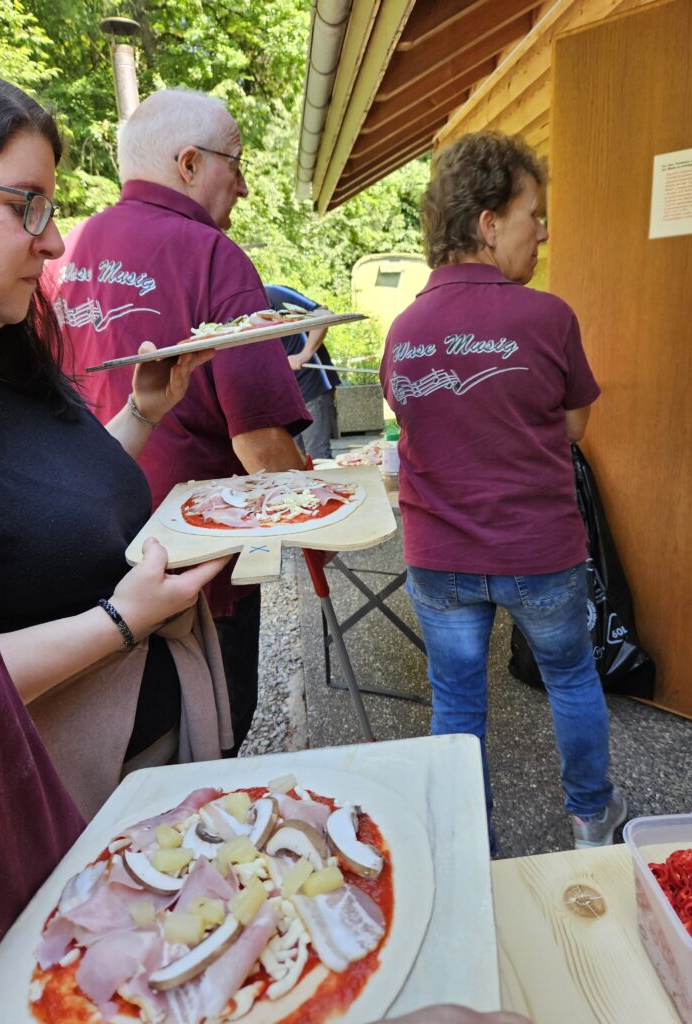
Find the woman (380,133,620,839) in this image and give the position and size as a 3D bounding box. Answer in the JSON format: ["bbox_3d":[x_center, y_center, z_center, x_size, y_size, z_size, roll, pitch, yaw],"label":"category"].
[{"bbox_3d":[0.355,0.125,1.470,0.530,1.660,0.430,5,19,22],"label":"woman"}]

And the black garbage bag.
[{"bbox_3d":[0.809,0.219,2.404,0.310,0.860,0.500,-15,21,-34],"label":"black garbage bag"}]

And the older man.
[{"bbox_3d":[-0.325,0.090,1.500,0.560,1.750,0.460,7,20,27],"label":"older man"}]

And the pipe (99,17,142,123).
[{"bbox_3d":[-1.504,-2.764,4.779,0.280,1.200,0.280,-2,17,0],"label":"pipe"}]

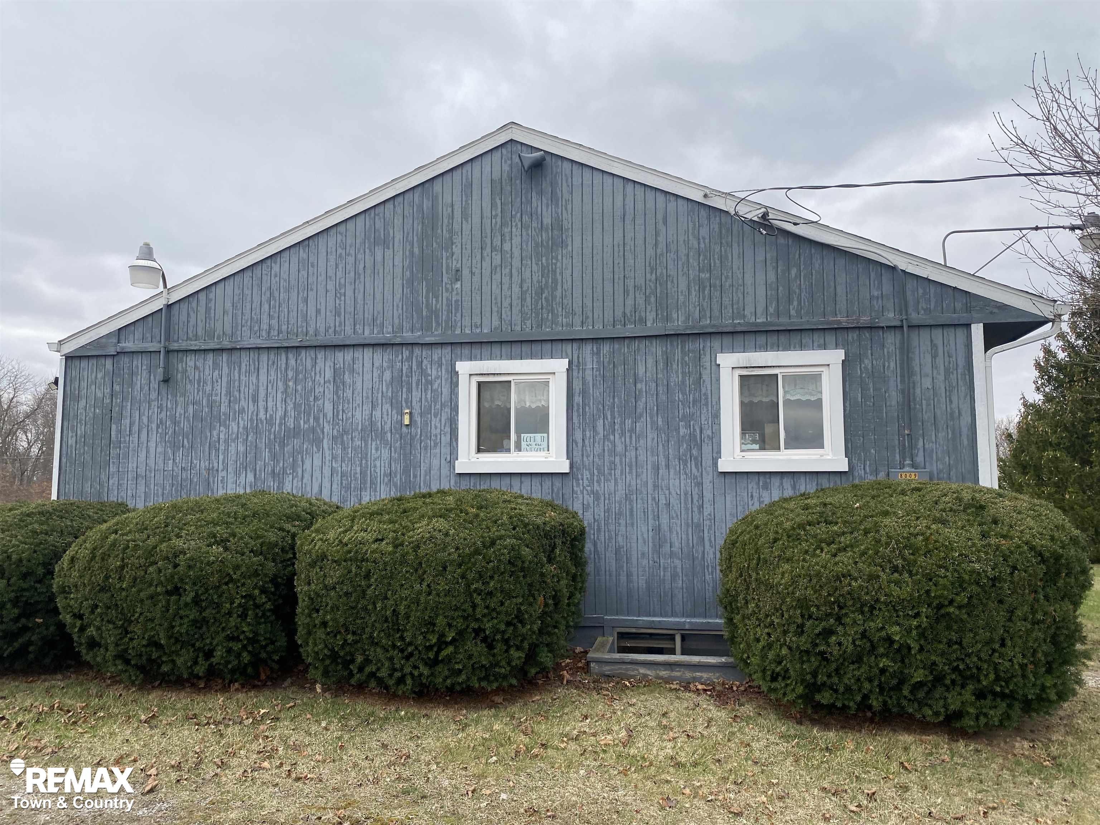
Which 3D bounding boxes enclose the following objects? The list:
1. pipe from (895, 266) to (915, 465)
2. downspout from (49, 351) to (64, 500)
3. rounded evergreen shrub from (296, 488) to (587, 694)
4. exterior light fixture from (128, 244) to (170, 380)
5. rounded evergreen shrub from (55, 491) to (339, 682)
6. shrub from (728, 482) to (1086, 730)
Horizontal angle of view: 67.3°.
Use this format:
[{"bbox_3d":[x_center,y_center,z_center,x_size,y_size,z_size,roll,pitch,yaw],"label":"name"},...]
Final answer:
[{"bbox_3d":[3.130,-0.399,7.272,0.069,1.808,0.069,-1,-5,10],"label":"pipe"},{"bbox_3d":[-5.176,0.810,8.674,0.069,2.766,0.069,-1,-5,10],"label":"downspout"},{"bbox_3d":[-0.862,1.415,6.880,2.332,1.541,1.660,-1,-5,10],"label":"rounded evergreen shrub"},{"bbox_3d":[-4.018,-1.014,8.299,0.375,1.373,0.613,-1,-5,10],"label":"exterior light fixture"},{"bbox_3d":[-2.965,1.460,7.239,2.292,1.522,1.660,-1,-5,10],"label":"rounded evergreen shrub"},{"bbox_3d":[2.511,1.316,6.154,2.430,1.601,1.838,-1,-5,10],"label":"shrub"}]

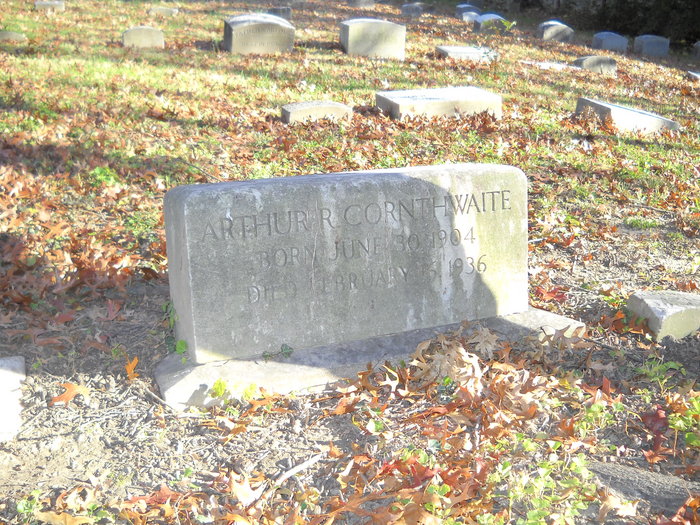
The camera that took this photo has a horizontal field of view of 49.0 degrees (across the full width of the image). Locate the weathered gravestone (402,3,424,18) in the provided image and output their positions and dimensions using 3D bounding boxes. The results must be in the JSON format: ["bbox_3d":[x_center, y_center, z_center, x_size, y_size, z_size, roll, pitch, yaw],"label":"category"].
[{"bbox_3d":[1.698,-6.909,21.071,0.590,0.408,0.202,-7,21,-23],"label":"weathered gravestone"}]

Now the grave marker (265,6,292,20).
[{"bbox_3d":[-1.612,-5.624,17.446,0.546,0.289,0.177,-11,21,-24],"label":"grave marker"}]

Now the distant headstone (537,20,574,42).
[{"bbox_3d":[3.763,-4.242,14.110,0.650,0.376,0.195,-7,20,-21],"label":"distant headstone"}]

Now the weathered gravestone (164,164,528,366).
[{"bbox_3d":[0.011,-0.022,1.670,0.760,0.335,0.205,-7,9,-23],"label":"weathered gravestone"}]

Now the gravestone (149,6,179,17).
[{"bbox_3d":[-3.737,-5.039,15.427,0.560,0.182,0.200,-7,20,-21],"label":"gravestone"}]

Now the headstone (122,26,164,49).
[{"bbox_3d":[-2.210,-2.398,8.211,0.418,0.211,0.150,-5,19,-23],"label":"headstone"}]

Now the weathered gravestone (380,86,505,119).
[{"bbox_3d":[0.578,-1.063,5.075,0.750,0.136,0.366,-7,21,-23],"label":"weathered gravestone"}]

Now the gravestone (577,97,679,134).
[{"bbox_3d":[1.828,-0.961,5.070,0.571,0.102,0.334,2,22,-24],"label":"gravestone"}]

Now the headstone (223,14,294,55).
[{"bbox_3d":[-0.903,-2.301,7.747,0.650,0.369,0.258,-7,21,-23],"label":"headstone"}]

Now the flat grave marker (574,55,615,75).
[{"bbox_3d":[2.814,-2.247,8.698,0.489,0.206,0.200,4,21,-27],"label":"flat grave marker"}]

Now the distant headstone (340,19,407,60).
[{"bbox_3d":[0.257,-2.385,8.277,0.669,0.387,0.196,-1,11,-24],"label":"distant headstone"}]

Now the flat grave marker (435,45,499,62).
[{"bbox_3d":[1.315,-2.398,8.807,0.620,0.169,0.333,-7,21,-23],"label":"flat grave marker"}]

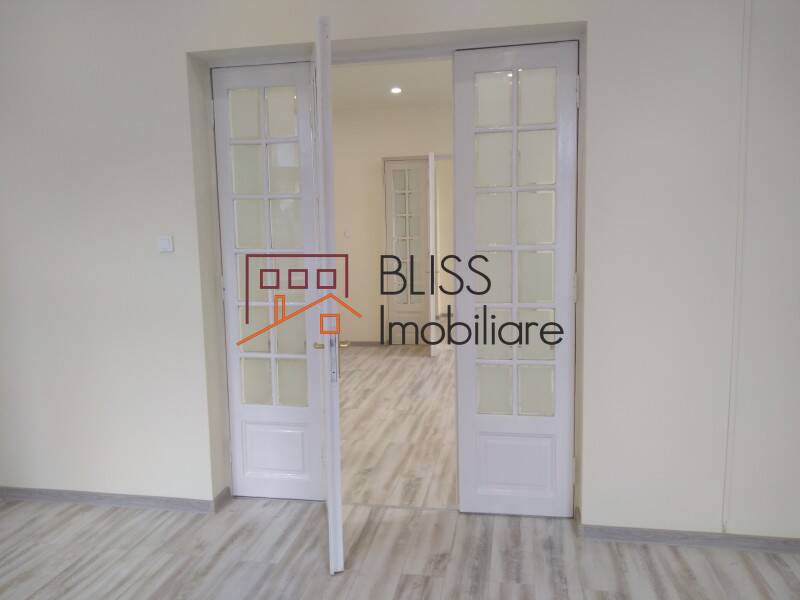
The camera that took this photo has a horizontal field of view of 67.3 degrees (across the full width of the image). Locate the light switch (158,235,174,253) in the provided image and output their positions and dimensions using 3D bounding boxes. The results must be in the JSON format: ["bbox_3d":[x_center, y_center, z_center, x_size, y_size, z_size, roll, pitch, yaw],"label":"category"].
[{"bbox_3d":[-1.233,-0.297,3.164,0.083,0.084,0.012,0,6,11],"label":"light switch"}]

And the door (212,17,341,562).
[{"bbox_3d":[-0.605,-0.011,2.858,0.817,2.300,0.690,0,7,11],"label":"door"}]

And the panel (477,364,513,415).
[{"bbox_3d":[0.498,0.471,3.150,0.183,0.265,0.012,0,6,11],"label":"panel"}]

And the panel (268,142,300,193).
[{"bbox_3d":[-0.624,-0.712,3.242,0.182,0.264,0.012,0,6,11],"label":"panel"}]

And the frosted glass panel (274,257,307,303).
[{"bbox_3d":[-0.579,-0.110,3.172,0.163,0.255,0.020,0,7,11],"label":"frosted glass panel"}]

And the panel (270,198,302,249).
[{"bbox_3d":[-0.617,-0.414,3.272,0.182,0.267,0.012,0,6,11],"label":"panel"}]

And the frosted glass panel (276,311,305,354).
[{"bbox_3d":[-0.583,0.172,3.205,0.163,0.255,0.020,0,7,11],"label":"frosted glass panel"}]

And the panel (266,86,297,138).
[{"bbox_3d":[-0.629,-1.004,3.213,0.180,0.265,0.012,0,6,11],"label":"panel"}]

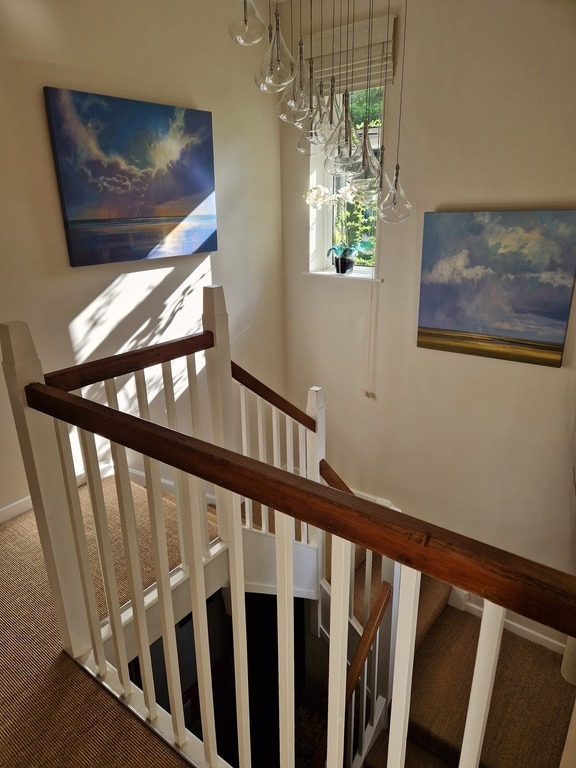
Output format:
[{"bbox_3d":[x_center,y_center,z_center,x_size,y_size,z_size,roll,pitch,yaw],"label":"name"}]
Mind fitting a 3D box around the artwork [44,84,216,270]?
[{"bbox_3d":[-0.702,-0.997,2.542,0.040,0.720,0.924,13,24,35],"label":"artwork"}]

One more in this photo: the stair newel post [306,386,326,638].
[{"bbox_3d":[0.148,0.753,2.786,0.066,1.548,0.067,13,24,35],"label":"stair newel post"}]

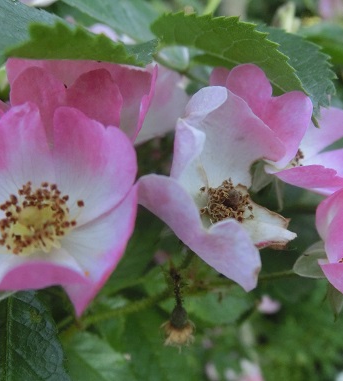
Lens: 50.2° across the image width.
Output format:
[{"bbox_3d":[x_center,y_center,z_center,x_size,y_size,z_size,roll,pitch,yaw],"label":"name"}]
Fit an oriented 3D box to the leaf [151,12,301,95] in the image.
[{"bbox_3d":[0.023,-0.053,0.147,0.062,0.022,0.018,17,12,-3],"label":"leaf"}]

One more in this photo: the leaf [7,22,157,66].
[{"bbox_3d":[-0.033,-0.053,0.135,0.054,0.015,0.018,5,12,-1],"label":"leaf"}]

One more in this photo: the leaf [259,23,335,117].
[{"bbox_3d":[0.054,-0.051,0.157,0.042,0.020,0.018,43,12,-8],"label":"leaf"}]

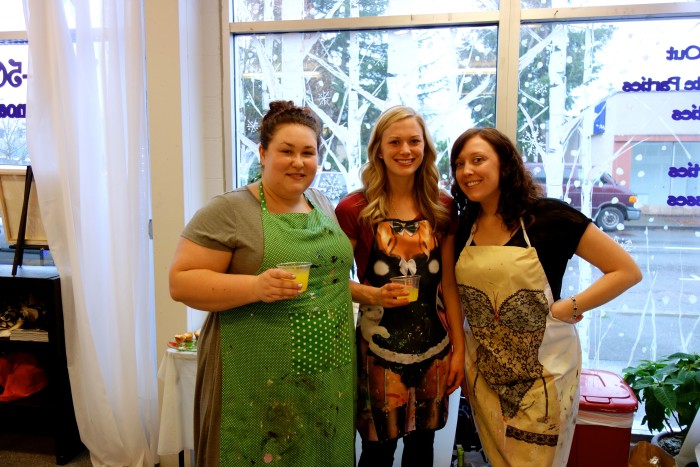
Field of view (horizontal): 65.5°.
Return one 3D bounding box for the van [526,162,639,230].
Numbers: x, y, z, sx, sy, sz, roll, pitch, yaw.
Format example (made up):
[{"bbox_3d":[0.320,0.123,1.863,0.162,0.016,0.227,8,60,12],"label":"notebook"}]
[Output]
[{"bbox_3d":[5.878,-1.178,16.734,5.100,2.000,2.000,1,5,8],"label":"van"}]

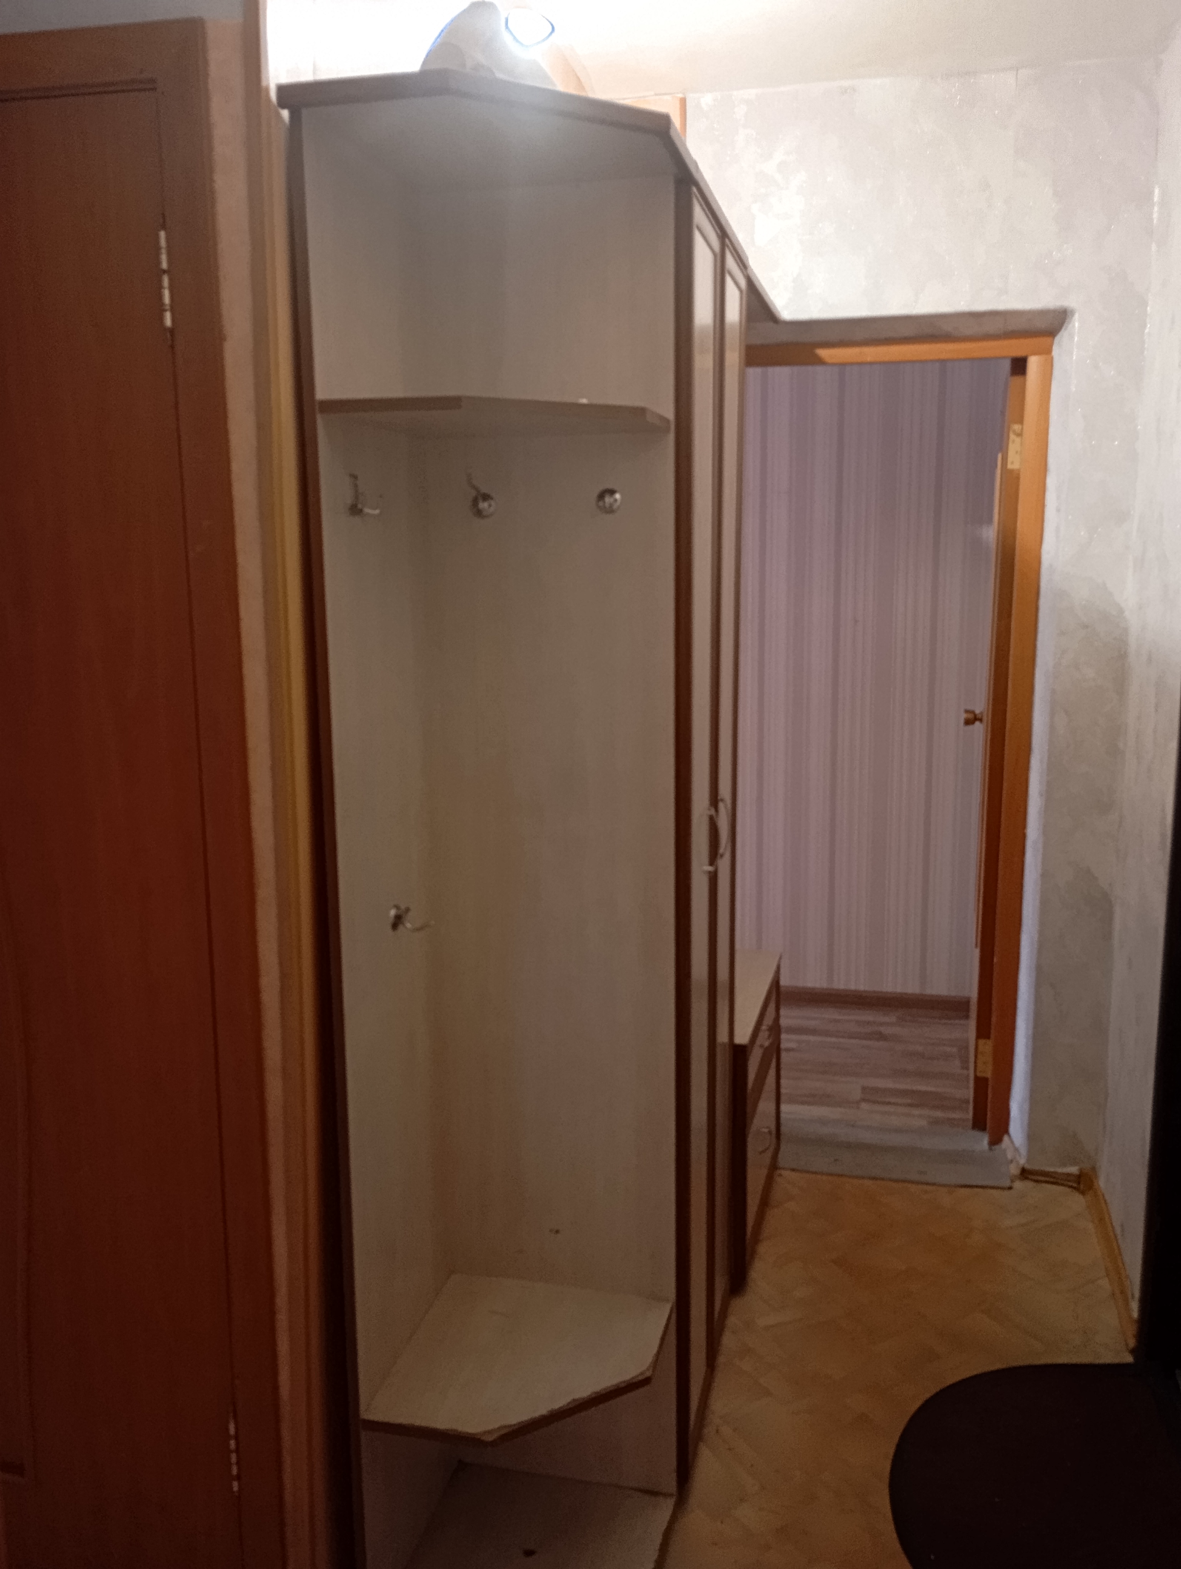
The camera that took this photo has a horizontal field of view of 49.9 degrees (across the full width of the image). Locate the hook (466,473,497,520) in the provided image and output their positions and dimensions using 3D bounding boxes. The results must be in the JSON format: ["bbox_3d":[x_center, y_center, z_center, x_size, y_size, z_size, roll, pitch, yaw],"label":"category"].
[{"bbox_3d":[-0.165,-0.437,1.912,0.034,0.060,0.040,2,10,14],"label":"hook"}]

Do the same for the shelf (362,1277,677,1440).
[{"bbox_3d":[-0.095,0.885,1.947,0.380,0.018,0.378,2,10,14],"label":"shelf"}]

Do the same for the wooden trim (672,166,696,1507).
[{"bbox_3d":[0.147,0.162,1.967,0.024,2.061,0.020,2,10,14],"label":"wooden trim"}]

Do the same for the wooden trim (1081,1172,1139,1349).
[{"bbox_3d":[1.166,1.054,2.850,0.022,0.055,0.679,2,10,14],"label":"wooden trim"}]

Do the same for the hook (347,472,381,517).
[{"bbox_3d":[-0.298,-0.383,1.682,0.036,0.056,0.030,2,10,14],"label":"hook"}]

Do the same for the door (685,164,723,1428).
[{"bbox_3d":[0.180,0.130,2.089,0.020,2.014,0.278,2,10,14],"label":"door"}]

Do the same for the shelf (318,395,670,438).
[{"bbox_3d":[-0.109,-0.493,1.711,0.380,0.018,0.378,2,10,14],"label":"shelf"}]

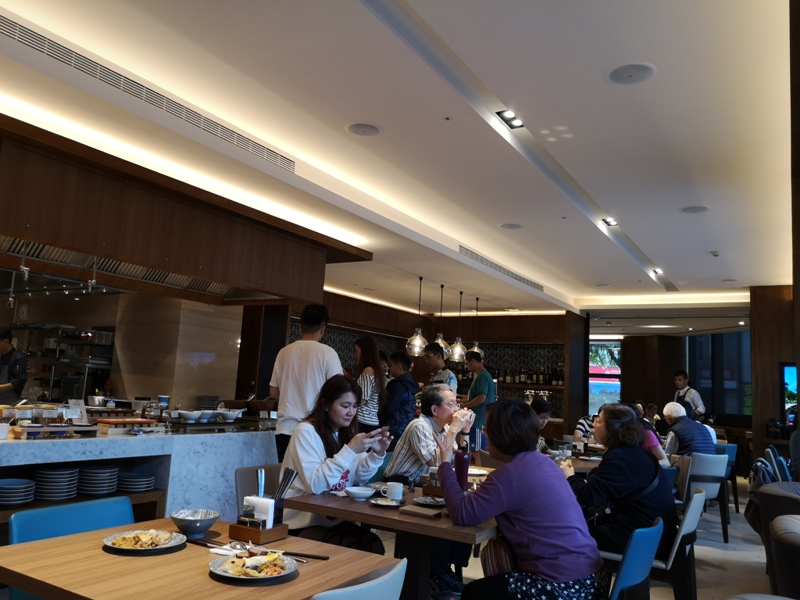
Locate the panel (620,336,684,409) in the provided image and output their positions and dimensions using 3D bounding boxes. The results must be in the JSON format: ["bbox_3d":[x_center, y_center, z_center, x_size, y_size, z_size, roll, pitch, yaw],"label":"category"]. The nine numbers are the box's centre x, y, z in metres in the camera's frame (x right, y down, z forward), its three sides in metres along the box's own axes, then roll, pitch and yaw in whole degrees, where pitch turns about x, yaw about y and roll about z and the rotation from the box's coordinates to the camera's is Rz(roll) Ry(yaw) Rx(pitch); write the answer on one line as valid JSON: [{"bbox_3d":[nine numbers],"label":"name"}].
[{"bbox_3d":[4.886,2.004,11.942,1.137,2.578,0.355,-2,-10,33],"label":"panel"}]

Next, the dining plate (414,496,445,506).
[{"bbox_3d":[0.159,0.895,2.758,0.203,0.025,0.203,3,-9,0],"label":"dining plate"}]

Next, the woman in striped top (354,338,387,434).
[{"bbox_3d":[-0.284,1.088,4.580,0.304,1.654,0.426,2,-9,10],"label":"woman in striped top"}]

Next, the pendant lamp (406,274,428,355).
[{"bbox_3d":[0.212,0.189,7.153,0.238,0.917,0.238,3,-9,0],"label":"pendant lamp"}]

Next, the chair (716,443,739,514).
[{"bbox_3d":[3.753,2.151,7.663,0.470,0.790,0.550,6,-8,-20],"label":"chair"}]

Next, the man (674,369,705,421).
[{"bbox_3d":[4.105,1.870,8.851,0.380,1.710,0.500,7,-9,-27],"label":"man"}]

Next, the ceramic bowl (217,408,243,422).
[{"bbox_3d":[-1.263,0.868,4.650,0.175,0.080,0.175,3,-8,0],"label":"ceramic bowl"}]

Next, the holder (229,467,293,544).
[{"bbox_3d":[-0.427,0.658,2.007,0.142,0.203,0.168,-2,-10,33],"label":"holder"}]

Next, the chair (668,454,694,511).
[{"bbox_3d":[2.208,1.770,5.541,0.550,0.790,0.470,5,-8,-9],"label":"chair"}]

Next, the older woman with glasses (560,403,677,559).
[{"bbox_3d":[1.218,1.206,3.490,0.690,1.259,0.507,-2,-10,33],"label":"older woman with glasses"}]

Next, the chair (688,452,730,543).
[{"bbox_3d":[3.070,1.938,6.194,0.467,0.812,0.528,-1,-9,26],"label":"chair"}]

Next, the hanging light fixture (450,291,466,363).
[{"bbox_3d":[0.860,0.378,9.021,0.243,1.029,0.243,3,-8,0],"label":"hanging light fixture"}]

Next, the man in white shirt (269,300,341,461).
[{"bbox_3d":[-0.610,0.905,3.954,0.500,1.750,0.380,3,-8,5],"label":"man in white shirt"}]

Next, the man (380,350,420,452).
[{"bbox_3d":[-0.039,1.314,6.171,0.380,1.610,0.450,0,-8,22],"label":"man"}]

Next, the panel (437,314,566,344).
[{"bbox_3d":[1.794,0.554,11.423,2.510,0.507,0.100,-2,-9,32],"label":"panel"}]

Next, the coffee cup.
[{"bbox_3d":[-0.031,0.878,2.873,0.103,0.075,0.078,3,-8,0],"label":"coffee cup"}]

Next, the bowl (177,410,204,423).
[{"bbox_3d":[-1.419,0.798,4.238,0.168,0.076,0.168,3,-9,0],"label":"bowl"}]

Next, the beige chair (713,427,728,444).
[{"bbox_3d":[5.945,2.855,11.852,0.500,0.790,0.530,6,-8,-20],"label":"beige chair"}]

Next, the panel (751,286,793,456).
[{"bbox_3d":[4.775,1.249,7.910,0.507,2.842,0.203,-2,-10,33],"label":"panel"}]

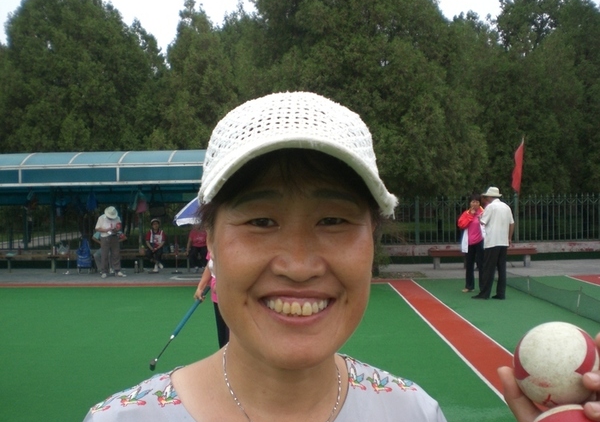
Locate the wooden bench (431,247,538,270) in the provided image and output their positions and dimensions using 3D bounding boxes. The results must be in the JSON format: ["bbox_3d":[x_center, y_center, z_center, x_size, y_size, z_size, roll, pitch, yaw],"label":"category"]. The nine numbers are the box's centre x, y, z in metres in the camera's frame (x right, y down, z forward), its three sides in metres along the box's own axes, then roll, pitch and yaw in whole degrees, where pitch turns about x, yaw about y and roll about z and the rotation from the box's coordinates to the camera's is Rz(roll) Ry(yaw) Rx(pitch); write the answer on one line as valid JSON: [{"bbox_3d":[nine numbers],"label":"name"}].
[{"bbox_3d":[4.206,1.086,15.149,2.470,0.450,0.420,-1,0,1],"label":"wooden bench"}]

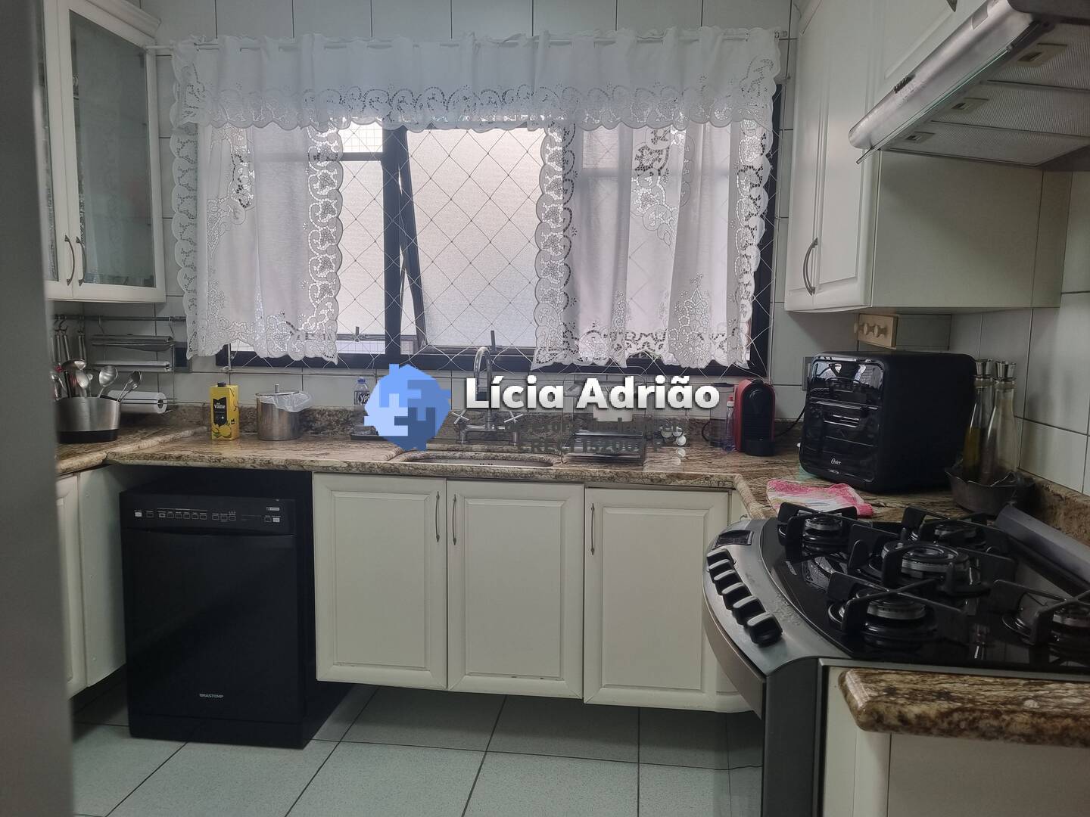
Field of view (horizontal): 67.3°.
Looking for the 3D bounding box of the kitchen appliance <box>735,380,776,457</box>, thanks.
[{"bbox_3d":[0.731,0.034,2.856,0.125,0.256,0.250,1,6,6],"label":"kitchen appliance"}]

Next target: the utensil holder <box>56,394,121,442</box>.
[{"bbox_3d":[-1.708,0.038,3.067,0.208,0.157,0.200,1,7,7],"label":"utensil holder"}]

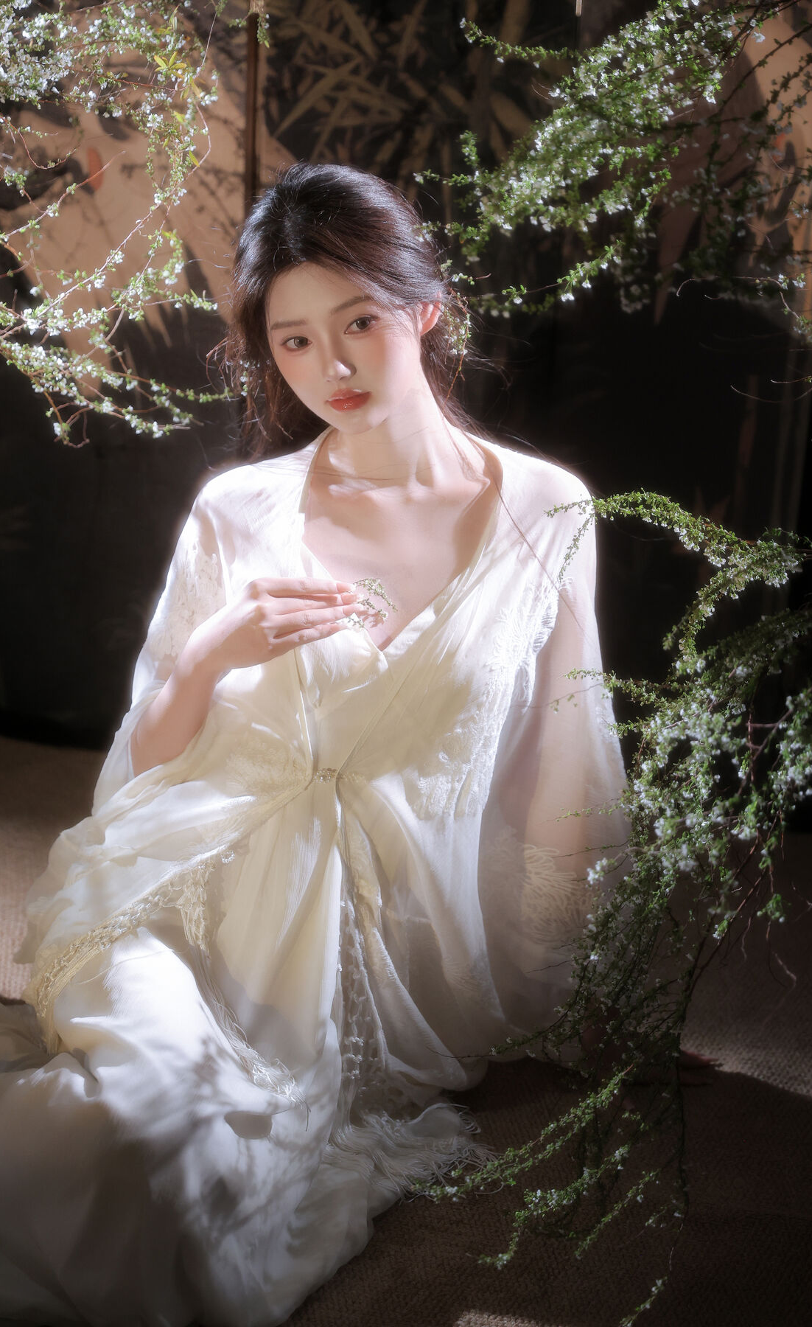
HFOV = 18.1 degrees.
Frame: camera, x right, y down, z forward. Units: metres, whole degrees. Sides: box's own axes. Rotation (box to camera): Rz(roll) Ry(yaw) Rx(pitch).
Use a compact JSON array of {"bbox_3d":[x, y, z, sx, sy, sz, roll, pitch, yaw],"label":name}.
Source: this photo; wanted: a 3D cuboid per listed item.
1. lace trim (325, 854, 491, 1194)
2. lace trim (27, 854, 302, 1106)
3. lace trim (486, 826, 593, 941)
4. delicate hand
[{"bbox_3d":[-0.002,0.310,2.220,0.135,0.235,0.200,0,20,-9],"label":"lace trim"},{"bbox_3d":[-0.206,0.270,2.200,0.230,0.180,0.180,5,20,6],"label":"lace trim"},{"bbox_3d":[0.123,0.203,2.350,0.098,0.100,0.060,1,20,-6],"label":"lace trim"},{"bbox_3d":[-0.112,-0.031,2.200,0.162,0.080,0.072,0,20,-8],"label":"delicate hand"}]

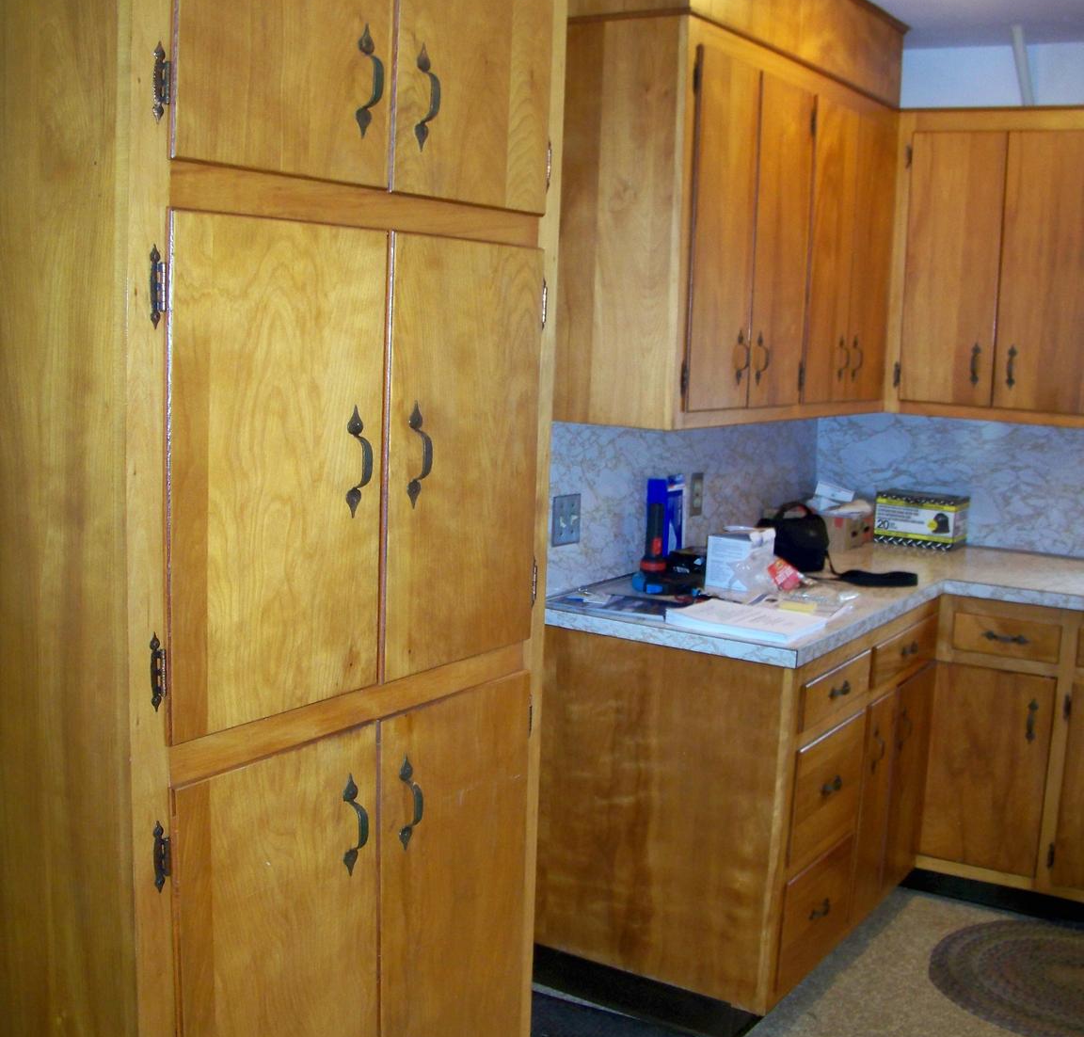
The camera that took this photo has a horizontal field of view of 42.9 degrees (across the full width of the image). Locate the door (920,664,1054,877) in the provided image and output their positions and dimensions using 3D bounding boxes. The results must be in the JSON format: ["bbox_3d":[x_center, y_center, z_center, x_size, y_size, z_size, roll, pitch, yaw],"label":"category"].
[{"bbox_3d":[1.181,0.668,3.676,0.312,0.548,0.030,7,9,32],"label":"door"}]

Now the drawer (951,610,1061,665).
[{"bbox_3d":[1.318,0.296,3.769,0.275,0.100,0.398,7,9,32],"label":"drawer"}]

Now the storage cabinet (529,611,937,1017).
[{"bbox_3d":[0.496,0.598,3.481,0.660,0.766,1.038,7,9,32],"label":"storage cabinet"}]

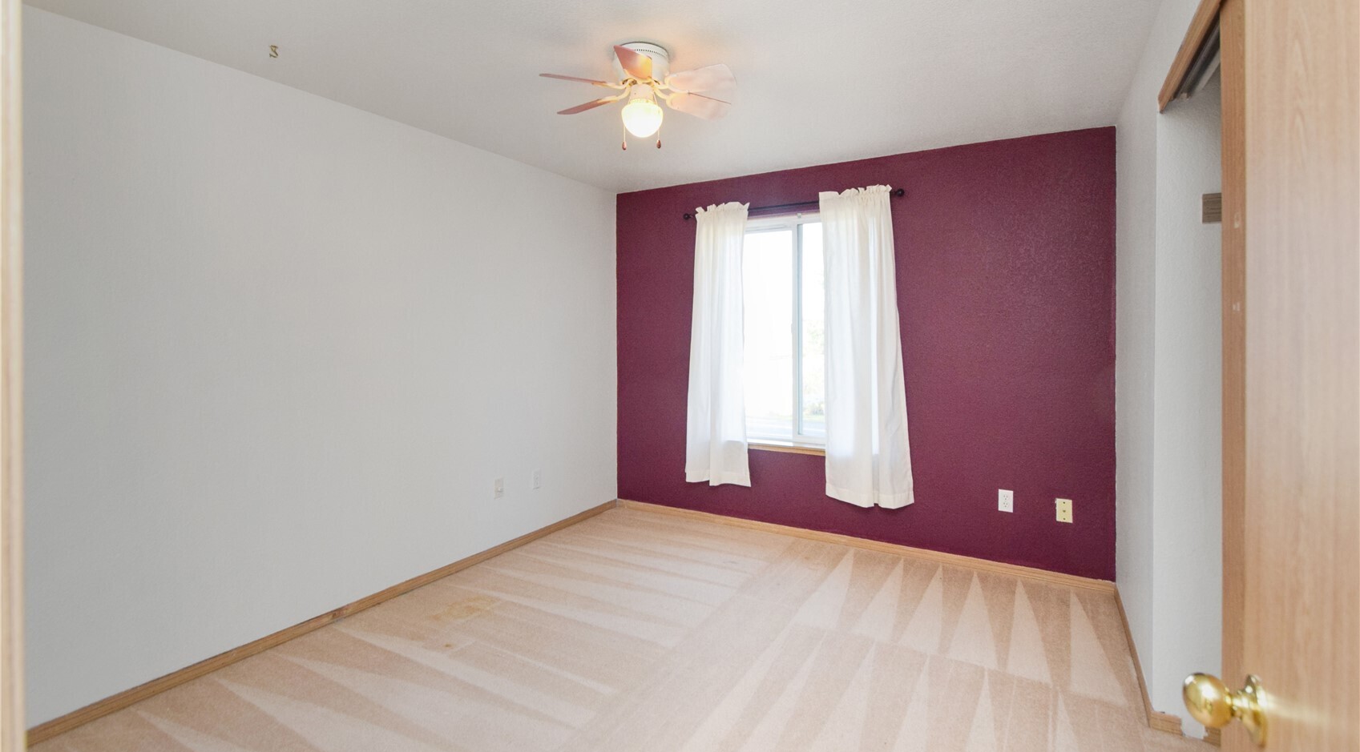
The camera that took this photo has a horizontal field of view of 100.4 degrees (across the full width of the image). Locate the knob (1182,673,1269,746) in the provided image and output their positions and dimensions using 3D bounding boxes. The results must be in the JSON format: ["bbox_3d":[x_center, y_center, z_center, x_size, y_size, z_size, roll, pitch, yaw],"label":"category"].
[{"bbox_3d":[0.584,0.355,0.616,0.062,0.068,0.068,1,3,31],"label":"knob"}]

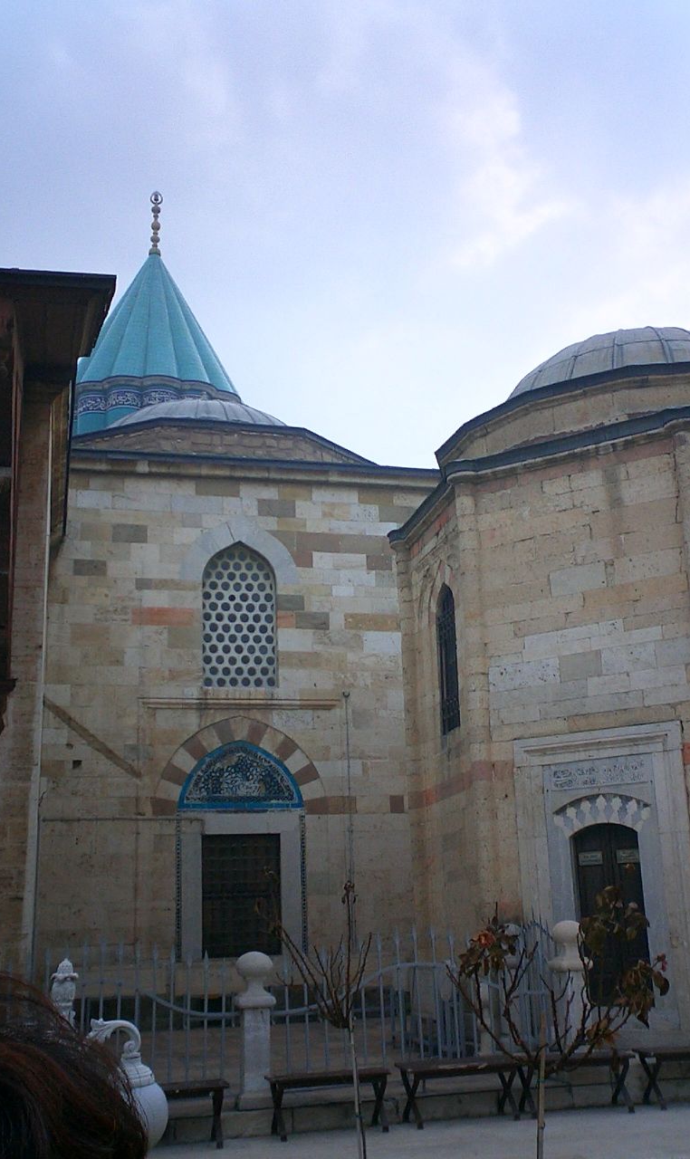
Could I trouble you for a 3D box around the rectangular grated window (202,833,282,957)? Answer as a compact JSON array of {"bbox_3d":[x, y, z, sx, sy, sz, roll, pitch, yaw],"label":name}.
[{"bbox_3d":[-1.617,4.906,19.286,1.250,1.900,0.180,2,-17,-13],"label":"rectangular grated window"}]

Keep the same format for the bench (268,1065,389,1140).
[{"bbox_3d":[-0.163,4.525,10.709,1.060,0.475,0.420,3,-17,-15],"label":"bench"}]

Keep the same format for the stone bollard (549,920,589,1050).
[{"bbox_3d":[2.214,3.992,12.165,0.350,1.262,0.350,3,-17,-15],"label":"stone bollard"}]

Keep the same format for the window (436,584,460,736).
[{"bbox_3d":[1.573,1.161,18.843,0.170,2.300,0.840,2,-17,-13],"label":"window"}]

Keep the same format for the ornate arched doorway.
[{"bbox_3d":[3.379,4.183,15.624,0.930,2.220,0.220,-12,-19,30],"label":"ornate arched doorway"}]

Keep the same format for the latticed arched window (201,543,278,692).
[{"bbox_3d":[-1.776,0.584,20.566,1.220,2.540,0.200,2,-17,-13],"label":"latticed arched window"}]

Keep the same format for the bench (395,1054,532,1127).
[{"bbox_3d":[1.036,4.609,11.127,1.060,0.475,0.420,3,-17,-15],"label":"bench"}]

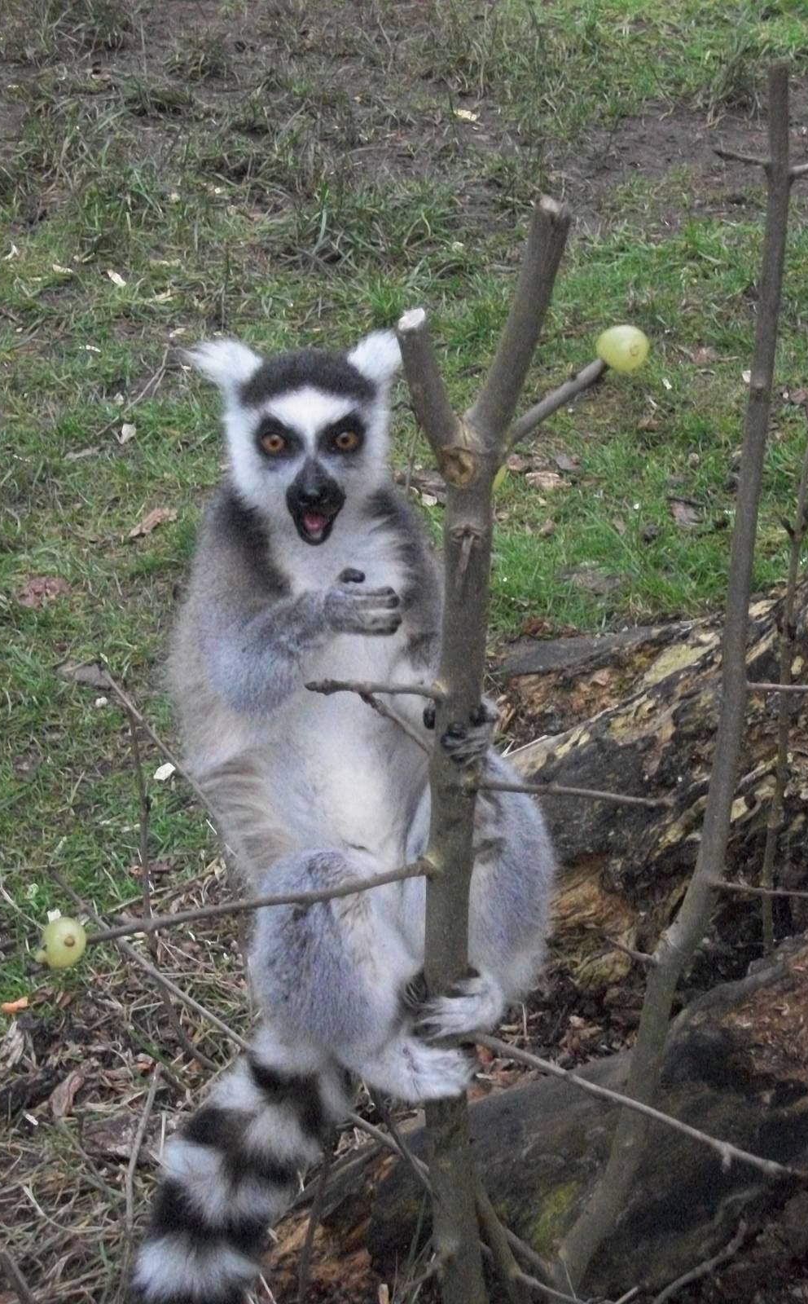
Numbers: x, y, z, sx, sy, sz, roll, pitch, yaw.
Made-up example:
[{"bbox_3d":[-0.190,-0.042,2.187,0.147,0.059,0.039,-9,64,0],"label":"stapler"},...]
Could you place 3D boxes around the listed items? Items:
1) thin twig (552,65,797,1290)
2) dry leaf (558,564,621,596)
[{"bbox_3d":[0.148,0.050,1.240,0.055,0.711,0.050,5,23,-3],"label":"thin twig"},{"bbox_3d":[0.182,-0.071,2.298,0.062,0.015,0.050,0,27,0],"label":"dry leaf"}]

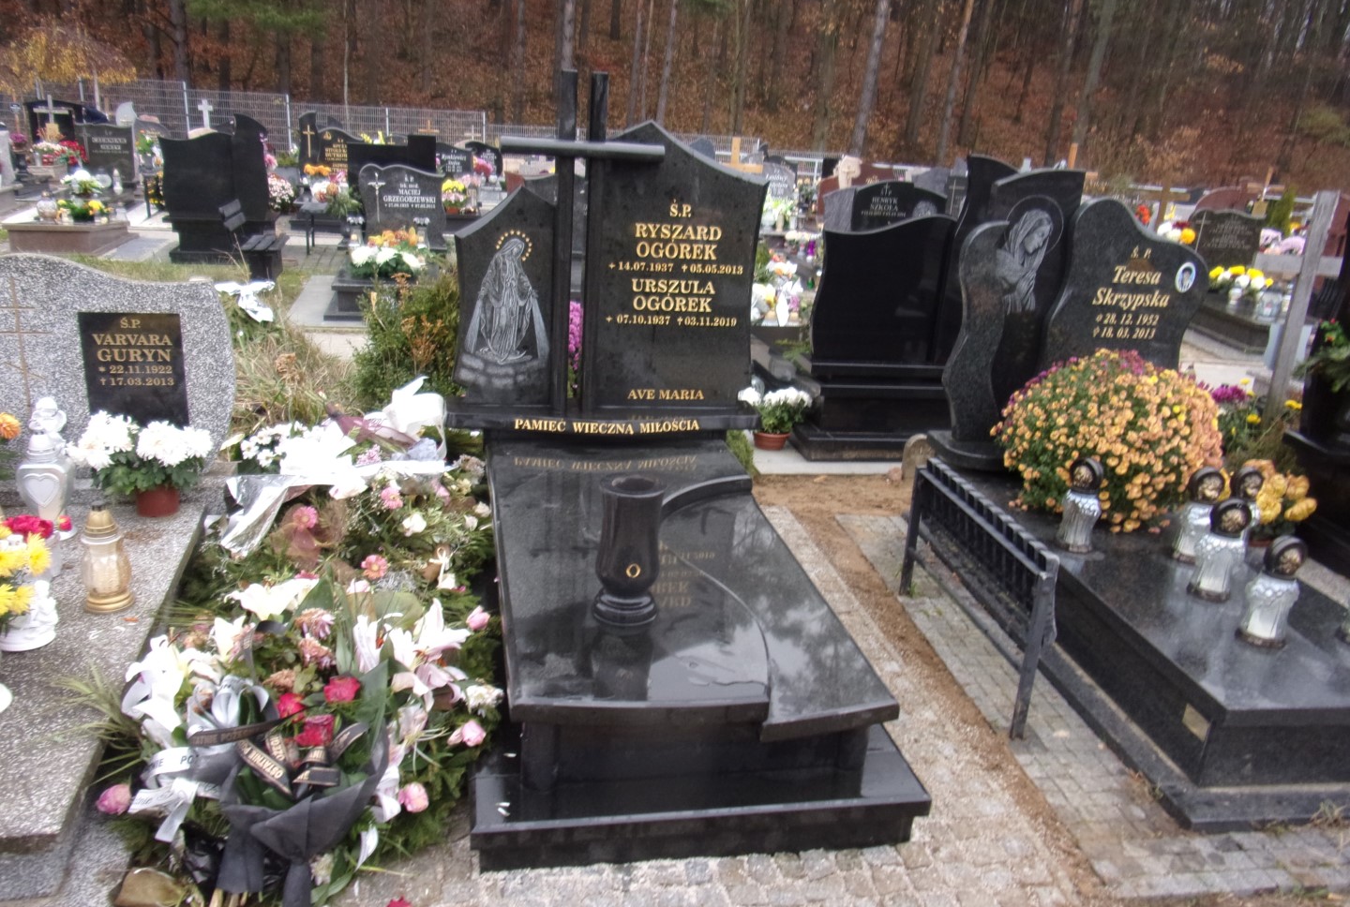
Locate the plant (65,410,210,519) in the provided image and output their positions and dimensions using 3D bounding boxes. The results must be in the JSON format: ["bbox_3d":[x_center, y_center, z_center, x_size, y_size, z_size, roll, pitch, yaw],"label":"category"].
[{"bbox_3d":[-1.807,0.036,3.178,0.436,0.355,0.370,0,18,-12],"label":"plant"}]

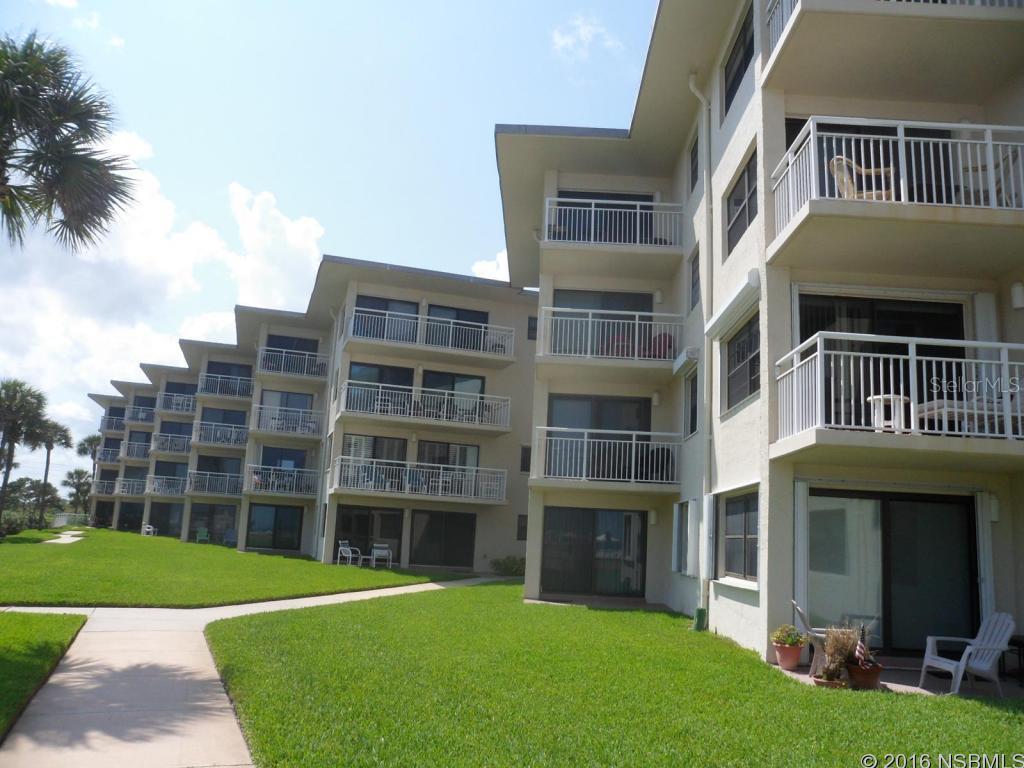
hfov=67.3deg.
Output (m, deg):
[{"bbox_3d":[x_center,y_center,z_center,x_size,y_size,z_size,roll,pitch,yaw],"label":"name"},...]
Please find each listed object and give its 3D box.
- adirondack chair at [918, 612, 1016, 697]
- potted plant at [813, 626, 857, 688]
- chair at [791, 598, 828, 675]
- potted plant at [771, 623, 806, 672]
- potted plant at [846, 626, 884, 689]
[{"bbox_3d":[4.736,2.784,8.055,0.760,0.860,0.700,5,-12,-7],"label":"adirondack chair"},{"bbox_3d":[3.493,2.943,8.410,0.474,0.639,0.453,2,-11,2],"label":"potted plant"},{"bbox_3d":[3.733,2.978,9.017,0.814,0.855,0.721,0,-11,16],"label":"chair"},{"bbox_3d":[3.328,3.166,9.337,0.433,0.525,0.433,2,-11,2],"label":"potted plant"},{"bbox_3d":[3.677,2.847,7.978,0.350,0.660,0.350,3,-12,2],"label":"potted plant"}]

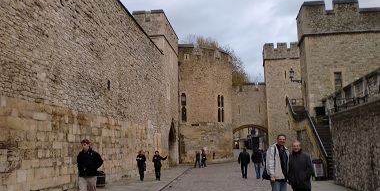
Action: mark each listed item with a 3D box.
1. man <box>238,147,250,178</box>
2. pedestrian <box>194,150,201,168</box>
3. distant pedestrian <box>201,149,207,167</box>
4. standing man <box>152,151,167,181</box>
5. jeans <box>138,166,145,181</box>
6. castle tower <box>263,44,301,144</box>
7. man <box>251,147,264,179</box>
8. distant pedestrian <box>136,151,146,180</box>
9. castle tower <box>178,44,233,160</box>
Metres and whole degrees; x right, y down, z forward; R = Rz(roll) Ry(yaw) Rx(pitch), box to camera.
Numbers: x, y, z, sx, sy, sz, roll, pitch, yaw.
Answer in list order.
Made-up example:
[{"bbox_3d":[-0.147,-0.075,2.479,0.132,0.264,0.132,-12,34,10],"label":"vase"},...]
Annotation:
[{"bbox_3d":[3.104,3.898,22.115,0.620,1.770,0.420,-1,-8,3],"label":"man"},{"bbox_3d":[0.766,6.674,40.109,0.600,1.700,0.480,1,-8,-17],"label":"pedestrian"},{"bbox_3d":[1.374,6.264,38.248,0.550,1.720,0.480,1,-8,-17],"label":"distant pedestrian"},{"bbox_3d":[-1.743,4.017,21.884,0.800,1.660,0.420,0,-8,-6],"label":"standing man"},{"bbox_3d":[-2.695,4.352,21.439,0.360,0.860,0.320,0,-8,-6],"label":"jeans"},{"bbox_3d":[12.322,0.994,50.491,5.200,14.863,5.000,-2,-8,6],"label":"castle tower"},{"bbox_3d":[3.818,3.937,22.171,0.560,1.740,0.420,-1,-8,3],"label":"man"},{"bbox_3d":[-2.663,3.893,21.226,0.520,1.670,0.420,0,-8,-6],"label":"distant pedestrian"},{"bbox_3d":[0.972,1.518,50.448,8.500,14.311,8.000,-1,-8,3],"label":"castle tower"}]

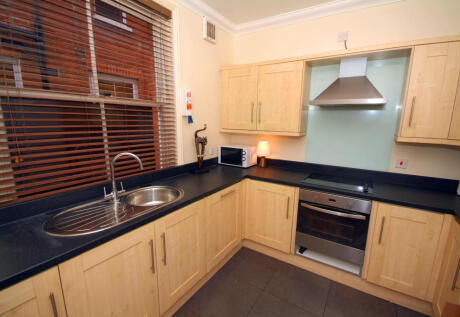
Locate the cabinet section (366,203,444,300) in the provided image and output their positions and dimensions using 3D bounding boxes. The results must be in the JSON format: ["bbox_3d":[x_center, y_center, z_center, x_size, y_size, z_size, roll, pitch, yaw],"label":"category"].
[{"bbox_3d":[1.516,0.714,1.786,0.418,0.730,0.480,7,11,32],"label":"cabinet section"}]

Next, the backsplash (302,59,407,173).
[{"bbox_3d":[1.292,-0.455,2.151,0.855,1.125,0.012,7,11,31],"label":"backsplash"}]

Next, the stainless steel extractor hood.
[{"bbox_3d":[1.158,-0.739,1.939,0.600,0.450,0.430,7,11,31],"label":"stainless steel extractor hood"}]

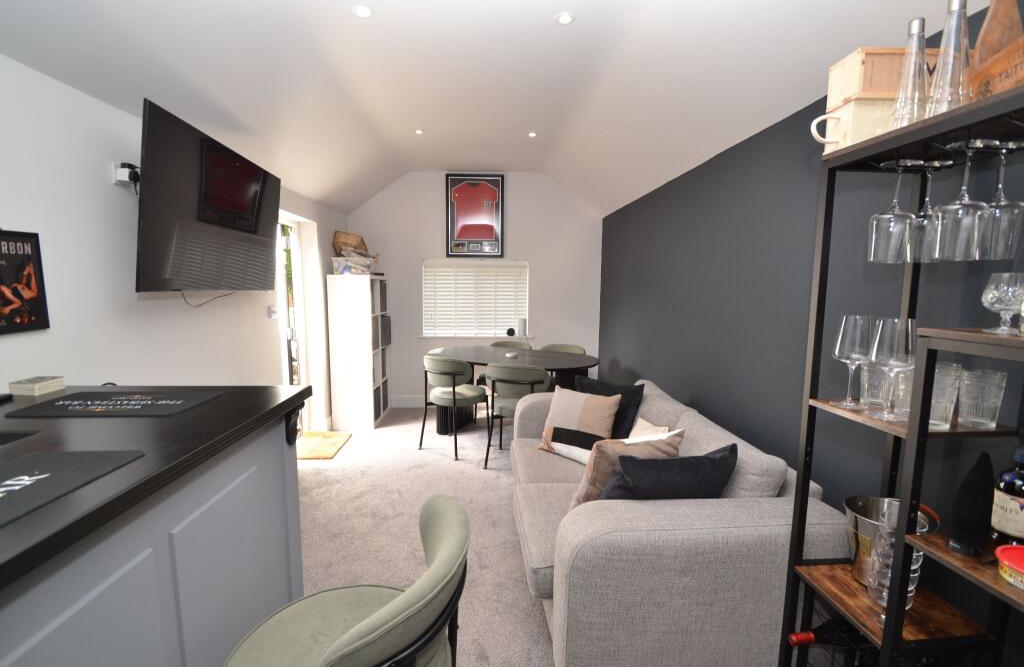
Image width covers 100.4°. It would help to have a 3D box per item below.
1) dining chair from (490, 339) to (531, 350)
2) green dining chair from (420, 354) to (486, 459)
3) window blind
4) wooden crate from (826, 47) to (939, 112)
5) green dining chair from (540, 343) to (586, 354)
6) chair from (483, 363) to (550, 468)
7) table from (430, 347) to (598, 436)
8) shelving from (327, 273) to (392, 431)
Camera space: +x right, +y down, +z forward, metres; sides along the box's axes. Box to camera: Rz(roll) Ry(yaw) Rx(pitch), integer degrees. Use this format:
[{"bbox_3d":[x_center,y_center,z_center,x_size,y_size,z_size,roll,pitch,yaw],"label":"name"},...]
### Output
[{"bbox_3d":[-0.063,0.517,4.281,0.540,0.790,0.550,4,7,29],"label":"dining chair"},{"bbox_3d":[-0.475,0.583,3.678,0.540,0.790,0.550,4,8,32],"label":"green dining chair"},{"bbox_3d":[-0.391,-0.387,4.712,1.171,0.849,0.070,0,7,-3],"label":"window blind"},{"bbox_3d":[1.038,-0.666,1.144,0.320,0.120,0.100,0,7,-3],"label":"wooden crate"},{"bbox_3d":[0.466,0.537,4.124,0.540,0.790,0.550,4,7,27],"label":"green dining chair"},{"bbox_3d":[0.077,0.622,3.361,0.540,0.790,0.550,3,7,23],"label":"chair"},{"bbox_3d":[-0.020,0.577,3.926,1.630,0.750,0.890,4,7,28],"label":"table"},{"bbox_3d":[-1.542,0.155,4.381,0.390,1.470,0.770,0,7,-5],"label":"shelving"}]

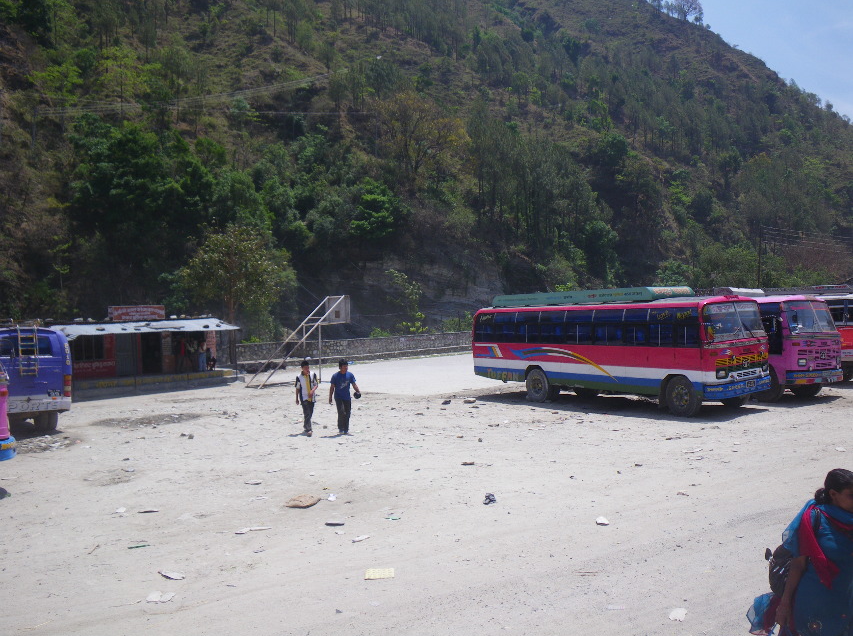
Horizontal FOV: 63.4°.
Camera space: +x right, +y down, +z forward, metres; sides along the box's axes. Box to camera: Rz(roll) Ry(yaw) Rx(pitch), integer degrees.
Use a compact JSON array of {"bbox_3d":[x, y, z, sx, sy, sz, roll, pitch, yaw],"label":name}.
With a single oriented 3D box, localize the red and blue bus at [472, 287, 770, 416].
[{"bbox_3d":[5.360,0.920,21.390,2.450,3.300,9.600,-1,0,-35],"label":"red and blue bus"}]

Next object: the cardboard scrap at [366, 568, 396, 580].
[{"bbox_3d":[-0.462,2.546,6.850,0.290,0.035,0.280,-1,0,-5],"label":"cardboard scrap"}]

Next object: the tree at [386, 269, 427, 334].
[{"bbox_3d":[-1.594,-1.076,55.000,3.200,5.600,3.000,-1,0,0],"label":"tree"}]

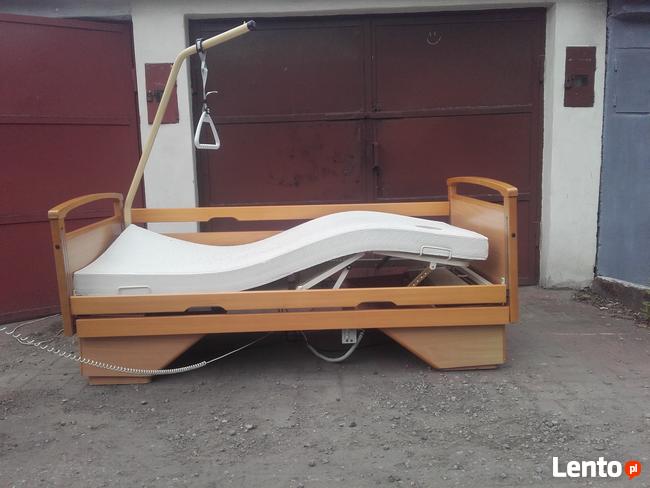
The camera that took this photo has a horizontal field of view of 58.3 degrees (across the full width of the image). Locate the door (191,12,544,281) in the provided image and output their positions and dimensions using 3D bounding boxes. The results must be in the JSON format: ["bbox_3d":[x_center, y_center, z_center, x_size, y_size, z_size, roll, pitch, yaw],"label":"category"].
[{"bbox_3d":[0.323,-0.665,4.352,2.570,2.008,0.100,-1,8,1],"label":"door"}]

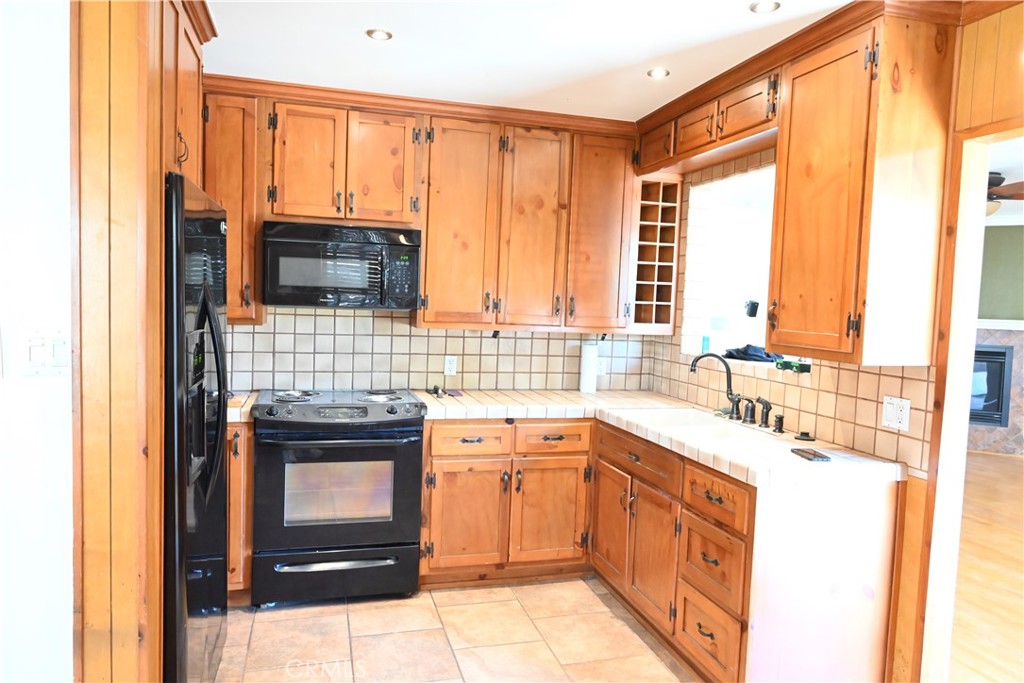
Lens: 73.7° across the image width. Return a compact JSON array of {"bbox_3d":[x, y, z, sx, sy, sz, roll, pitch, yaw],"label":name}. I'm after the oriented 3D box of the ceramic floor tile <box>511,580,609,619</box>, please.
[{"bbox_3d":[0.225,1.269,3.372,0.393,0.010,0.396,1,4,-16],"label":"ceramic floor tile"}]

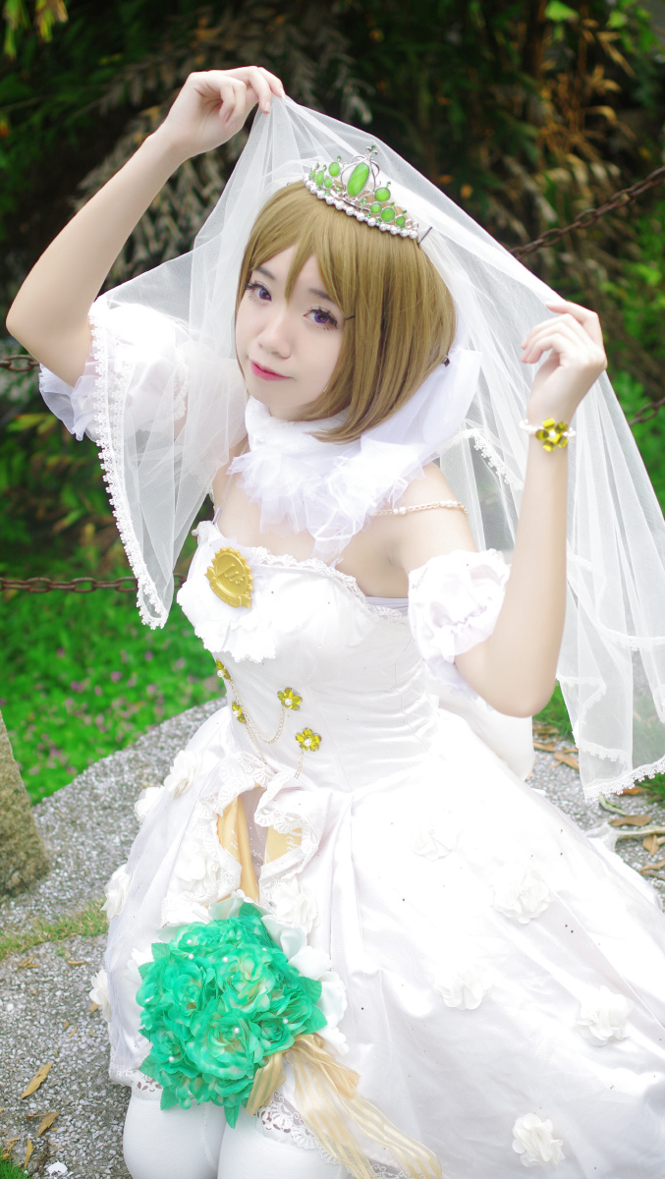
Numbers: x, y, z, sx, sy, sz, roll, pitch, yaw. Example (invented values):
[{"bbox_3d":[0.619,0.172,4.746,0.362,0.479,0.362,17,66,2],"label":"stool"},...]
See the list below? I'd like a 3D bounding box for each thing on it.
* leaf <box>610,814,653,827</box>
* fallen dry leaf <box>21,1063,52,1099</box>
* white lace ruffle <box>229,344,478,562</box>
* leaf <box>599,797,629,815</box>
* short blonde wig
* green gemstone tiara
[{"bbox_3d":[0.408,0.316,2.313,0.058,0.012,0.020,-6,22,-5],"label":"leaf"},{"bbox_3d":[-0.326,0.541,1.876,0.018,0.010,0.063,5,24,21],"label":"fallen dry leaf"},{"bbox_3d":[0.020,-0.127,1.650,0.210,0.170,0.200,-2,27,1],"label":"white lace ruffle"},{"bbox_3d":[0.341,0.267,2.083,0.012,0.012,0.054,-21,30,-25],"label":"leaf"},{"bbox_3d":[0.016,-0.282,1.720,0.200,0.260,0.230,22,18,33],"label":"short blonde wig"},{"bbox_3d":[0.028,-0.364,1.570,0.122,0.055,0.045,31,24,15],"label":"green gemstone tiara"}]

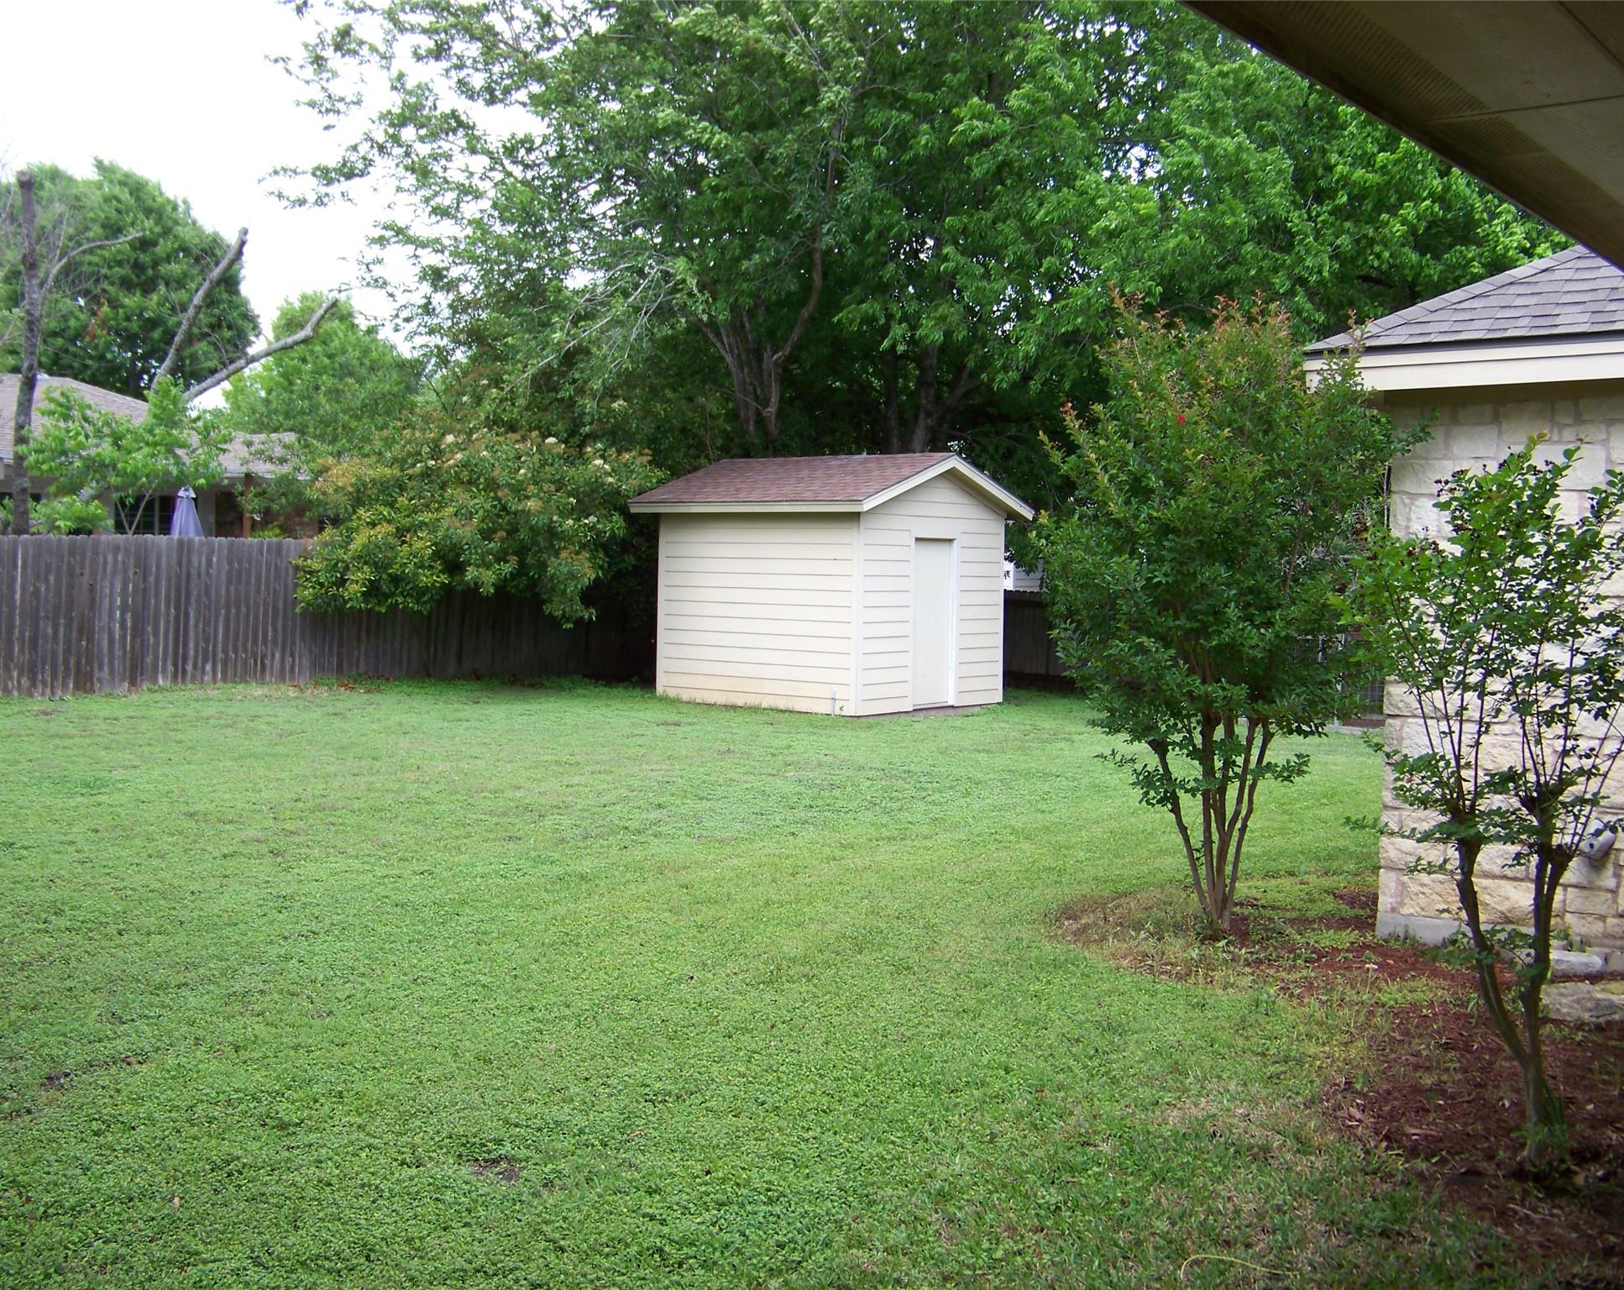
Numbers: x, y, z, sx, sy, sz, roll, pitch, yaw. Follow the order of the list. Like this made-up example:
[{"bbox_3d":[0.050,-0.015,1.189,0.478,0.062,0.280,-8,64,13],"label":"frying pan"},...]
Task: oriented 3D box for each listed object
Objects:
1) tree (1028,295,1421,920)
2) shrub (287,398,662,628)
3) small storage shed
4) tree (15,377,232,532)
[{"bbox_3d":[1.865,-0.126,8.112,1.683,2.840,1.632,2,3,13],"label":"tree"},{"bbox_3d":[-4.638,-1.595,25.128,5.088,3.564,3.900,1,3,-11],"label":"shrub"},{"bbox_3d":[0.266,-0.812,22.086,3.520,3.000,3.590,3,3,38],"label":"small storage shed"},{"bbox_3d":[-9.366,-1.655,24.522,2.704,3.868,2.433,0,3,-21],"label":"tree"}]

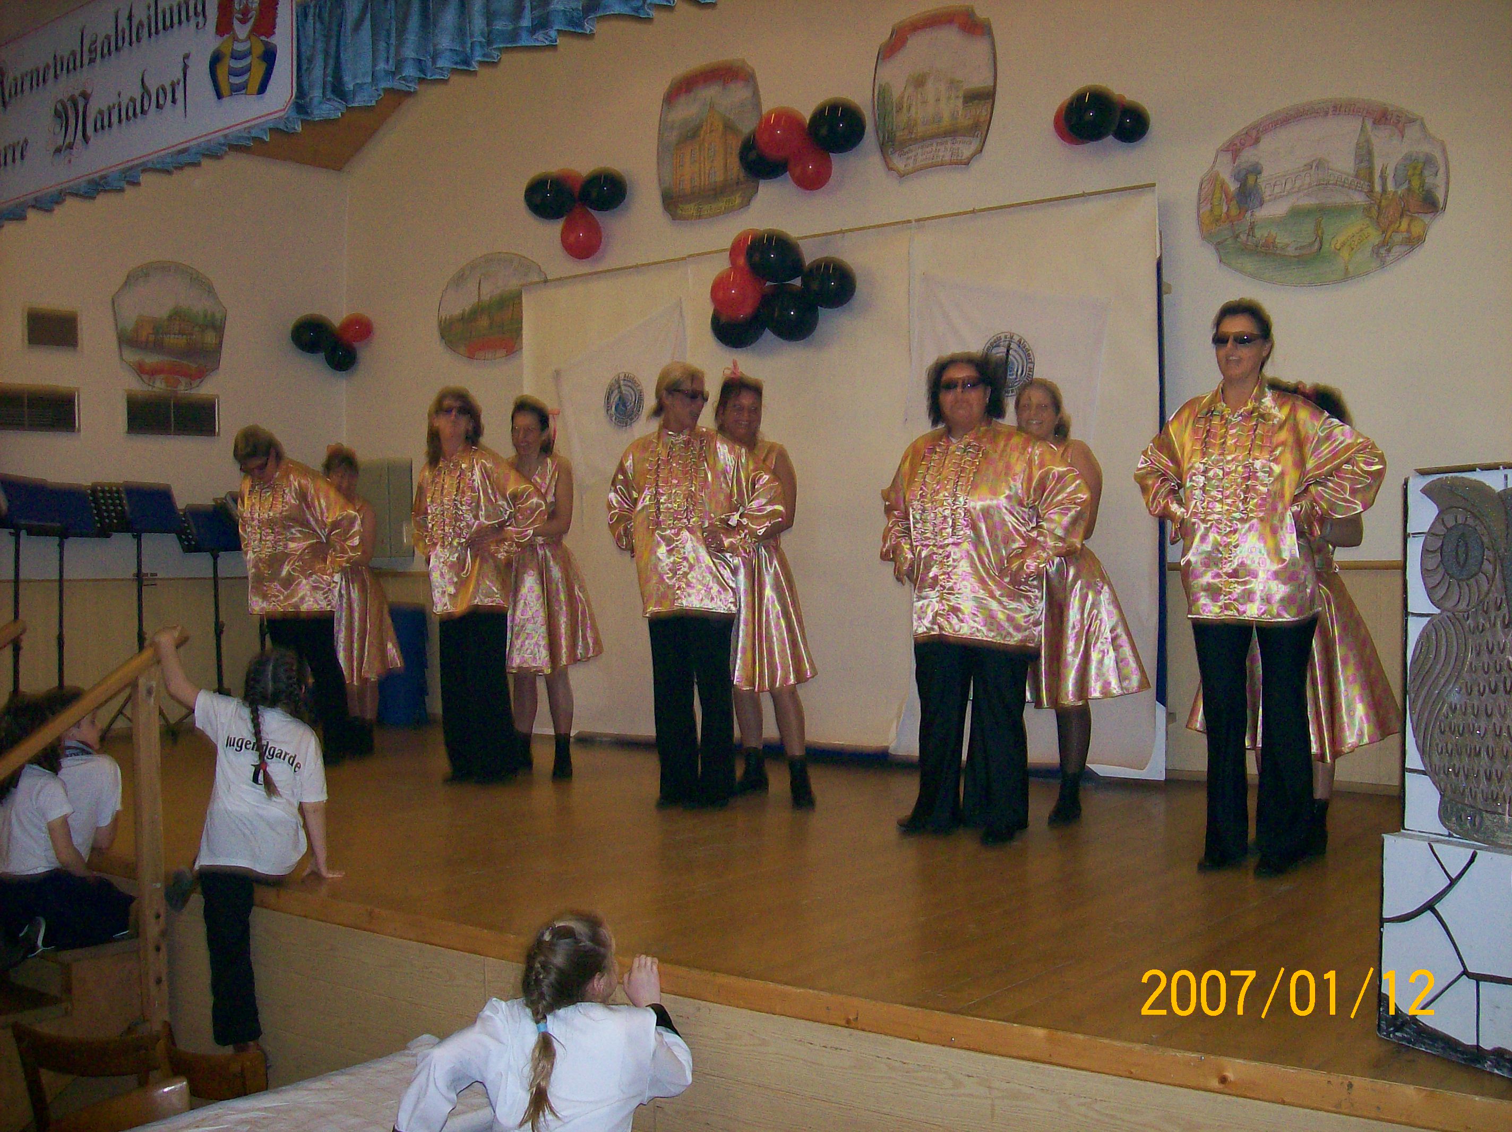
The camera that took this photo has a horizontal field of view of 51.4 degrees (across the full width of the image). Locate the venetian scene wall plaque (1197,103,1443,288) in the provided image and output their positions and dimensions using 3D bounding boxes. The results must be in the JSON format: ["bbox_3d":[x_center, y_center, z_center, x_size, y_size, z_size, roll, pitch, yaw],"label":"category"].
[{"bbox_3d":[2.348,-1.555,6.569,1.028,0.758,0.030,-1,-1,36],"label":"venetian scene wall plaque"}]

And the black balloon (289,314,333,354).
[{"bbox_3d":[-2.883,-1.499,10.200,0.284,0.265,0.276,0,-1,0],"label":"black balloon"}]

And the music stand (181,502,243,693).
[{"bbox_3d":[-3.132,0.314,9.146,0.520,1.365,0.500,0,-1,-35],"label":"music stand"}]

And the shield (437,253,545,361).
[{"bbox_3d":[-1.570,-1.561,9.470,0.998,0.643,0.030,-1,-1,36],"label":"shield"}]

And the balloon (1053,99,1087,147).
[{"bbox_3d":[1.408,-1.956,6.926,0.193,0.203,0.193,-1,-1,36],"label":"balloon"}]

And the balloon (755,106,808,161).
[{"bbox_3d":[0.124,-2.103,7.651,0.259,0.259,0.253,0,-1,0],"label":"balloon"}]

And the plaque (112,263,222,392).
[{"bbox_3d":[-3.433,-1.412,9.243,0.661,0.754,0.030,0,-1,-39],"label":"plaque"}]

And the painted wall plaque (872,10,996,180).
[{"bbox_3d":[0.836,-2.271,7.468,0.666,0.783,0.030,-1,-1,36],"label":"painted wall plaque"}]

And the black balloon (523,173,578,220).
[{"bbox_3d":[-1.131,-2.032,8.649,0.286,0.260,0.267,0,-1,0],"label":"black balloon"}]

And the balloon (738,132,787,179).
[{"bbox_3d":[0.039,-2.064,7.900,0.250,0.250,0.250,0,0,0],"label":"balloon"}]

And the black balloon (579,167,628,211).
[{"bbox_3d":[-0.817,-2.021,8.424,0.260,0.237,0.247,0,-1,0],"label":"black balloon"}]

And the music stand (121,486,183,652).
[{"bbox_3d":[-3.313,0.248,8.450,0.490,1.390,0.450,0,0,-30],"label":"music stand"}]

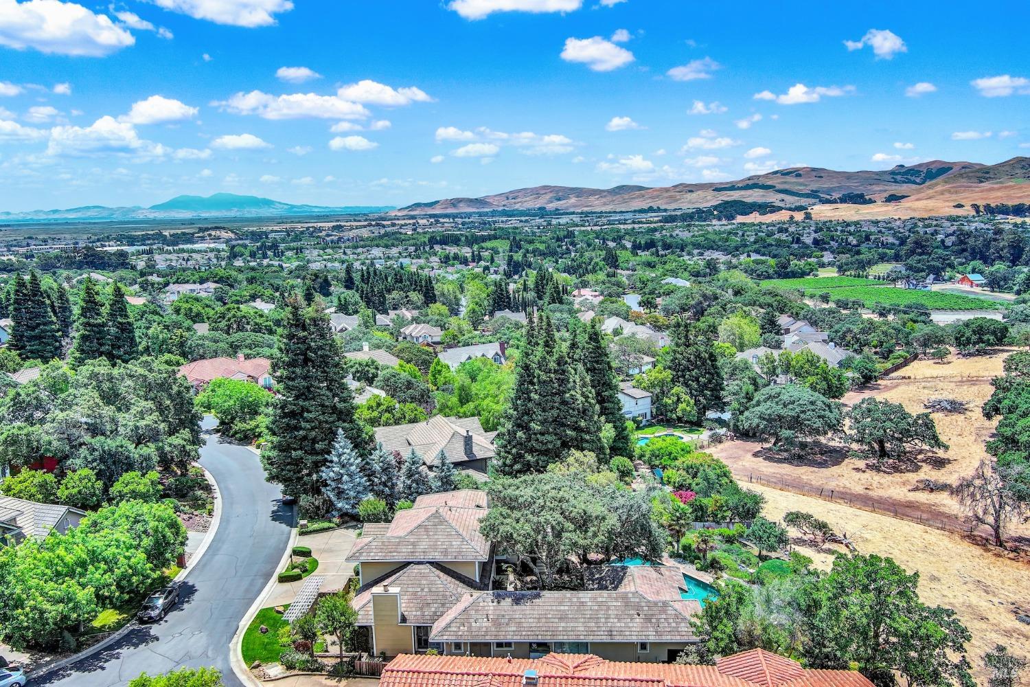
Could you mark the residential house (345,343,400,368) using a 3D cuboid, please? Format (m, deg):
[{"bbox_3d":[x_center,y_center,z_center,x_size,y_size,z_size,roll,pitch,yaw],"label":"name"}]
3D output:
[{"bbox_3d":[-42.080,3.250,241.670,17.000,7.000,13.000,-6,11,-27],"label":"residential house"}]

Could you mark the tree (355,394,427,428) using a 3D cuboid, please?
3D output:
[{"bbox_3d":[-20.330,13.680,136.540,11.300,9.800,10.500,-2,10,0],"label":"tree"}]

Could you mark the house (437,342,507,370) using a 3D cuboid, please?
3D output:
[{"bbox_3d":[-10.600,4.609,191.066,18.500,7.700,9.800,-9,12,-43],"label":"house"}]

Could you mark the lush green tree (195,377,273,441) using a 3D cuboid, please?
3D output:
[{"bbox_3d":[-45.379,10.289,133.864,12.460,9.850,11.220,-3,10,-19],"label":"lush green tree"}]

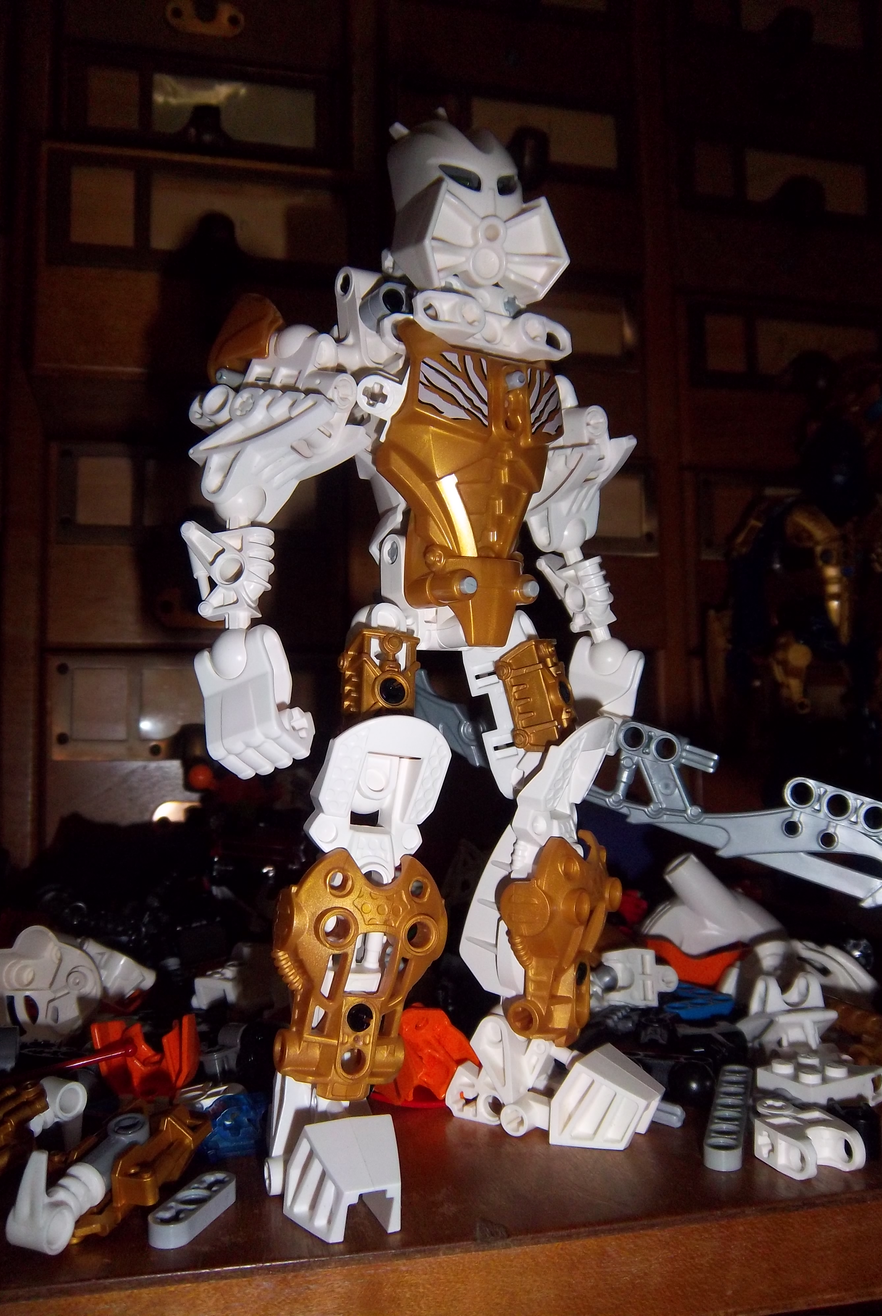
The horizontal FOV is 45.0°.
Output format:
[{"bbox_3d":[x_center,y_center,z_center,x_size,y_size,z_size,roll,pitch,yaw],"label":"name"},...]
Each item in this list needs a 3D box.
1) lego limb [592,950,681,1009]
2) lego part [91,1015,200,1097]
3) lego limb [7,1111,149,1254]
[{"bbox_3d":[0.051,0.084,0.281,0.024,0.016,0.009,-3,-33,23],"label":"lego limb"},{"bbox_3d":[-0.067,0.091,0.242,0.024,0.016,0.015,-1,-5,0],"label":"lego part"},{"bbox_3d":[-0.063,0.088,0.186,0.012,0.015,0.030,-3,15,24],"label":"lego limb"}]

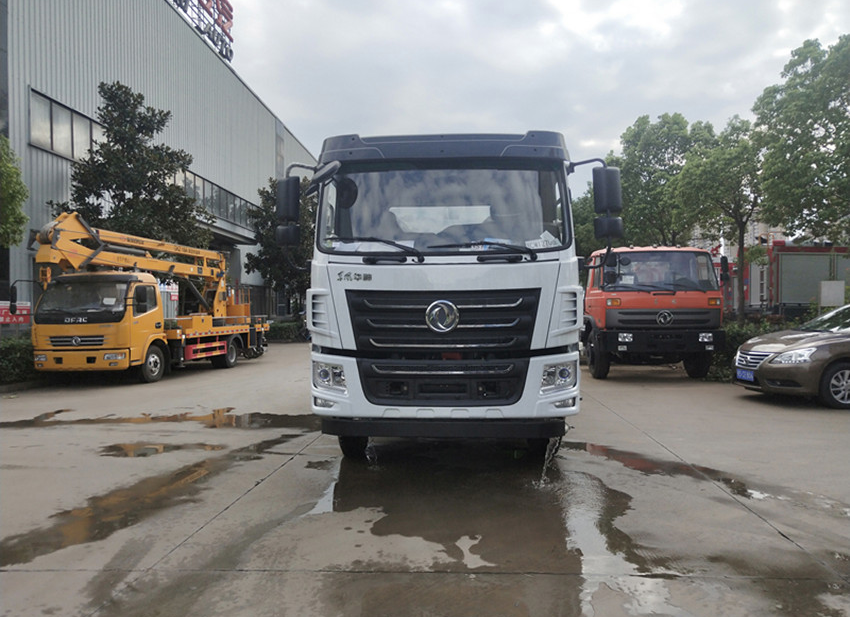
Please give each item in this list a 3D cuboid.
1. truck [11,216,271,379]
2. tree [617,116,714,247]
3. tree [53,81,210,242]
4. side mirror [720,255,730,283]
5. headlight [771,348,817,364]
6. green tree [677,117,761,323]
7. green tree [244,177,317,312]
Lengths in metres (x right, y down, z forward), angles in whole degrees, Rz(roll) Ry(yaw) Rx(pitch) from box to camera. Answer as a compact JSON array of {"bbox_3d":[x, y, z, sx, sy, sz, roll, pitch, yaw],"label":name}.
[{"bbox_3d":[-6.450,-0.200,14.900,2.350,3.400,7.700,0,0,9],"label":"truck"},{"bbox_3d":[8.195,-2.680,21.000,3.800,8.300,3.800,0,0,4],"label":"tree"},{"bbox_3d":[-8.284,-2.530,17.500,4.400,8.000,4.400,0,0,4],"label":"tree"},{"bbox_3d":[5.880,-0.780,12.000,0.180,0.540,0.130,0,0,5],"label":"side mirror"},{"bbox_3d":[5.220,0.680,8.710,0.440,0.220,0.400,0,0,-4],"label":"headlight"},{"bbox_3d":[7.713,-1.780,15.700,2.800,6.500,2.800,0,0,4],"label":"green tree"},{"bbox_3d":[-6.868,-2.580,30.000,4.000,8.100,4.000,0,0,4],"label":"green tree"}]

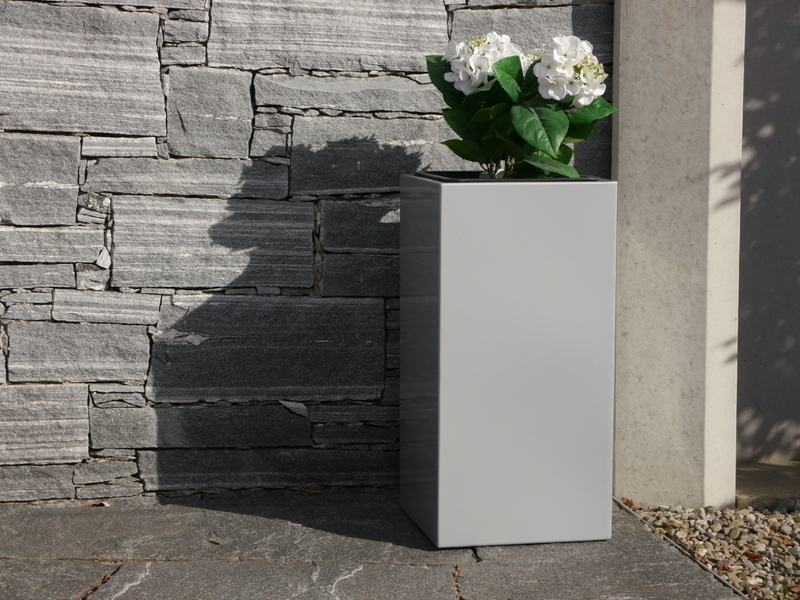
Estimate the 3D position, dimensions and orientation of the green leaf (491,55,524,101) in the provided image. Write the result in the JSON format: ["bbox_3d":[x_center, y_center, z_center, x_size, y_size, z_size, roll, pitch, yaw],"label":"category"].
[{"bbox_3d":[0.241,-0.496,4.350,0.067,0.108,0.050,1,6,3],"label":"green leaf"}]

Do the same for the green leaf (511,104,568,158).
[{"bbox_3d":[0.312,-0.377,4.340,0.115,0.145,0.035,-18,-32,-17],"label":"green leaf"}]

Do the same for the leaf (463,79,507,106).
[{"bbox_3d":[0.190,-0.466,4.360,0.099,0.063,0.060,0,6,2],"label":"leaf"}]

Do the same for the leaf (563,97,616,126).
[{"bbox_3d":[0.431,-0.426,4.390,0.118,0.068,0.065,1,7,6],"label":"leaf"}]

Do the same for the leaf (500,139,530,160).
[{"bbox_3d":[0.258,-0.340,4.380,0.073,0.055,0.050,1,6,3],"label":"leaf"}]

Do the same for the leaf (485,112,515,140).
[{"bbox_3d":[0.225,-0.389,4.380,0.070,0.075,0.040,17,6,-2],"label":"leaf"}]

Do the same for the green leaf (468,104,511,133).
[{"bbox_3d":[0.201,-0.410,4.360,0.105,0.065,0.040,-27,12,-5],"label":"green leaf"}]

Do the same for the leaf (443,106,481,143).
[{"bbox_3d":[0.147,-0.398,4.430,0.115,0.080,0.040,27,6,-3],"label":"leaf"}]

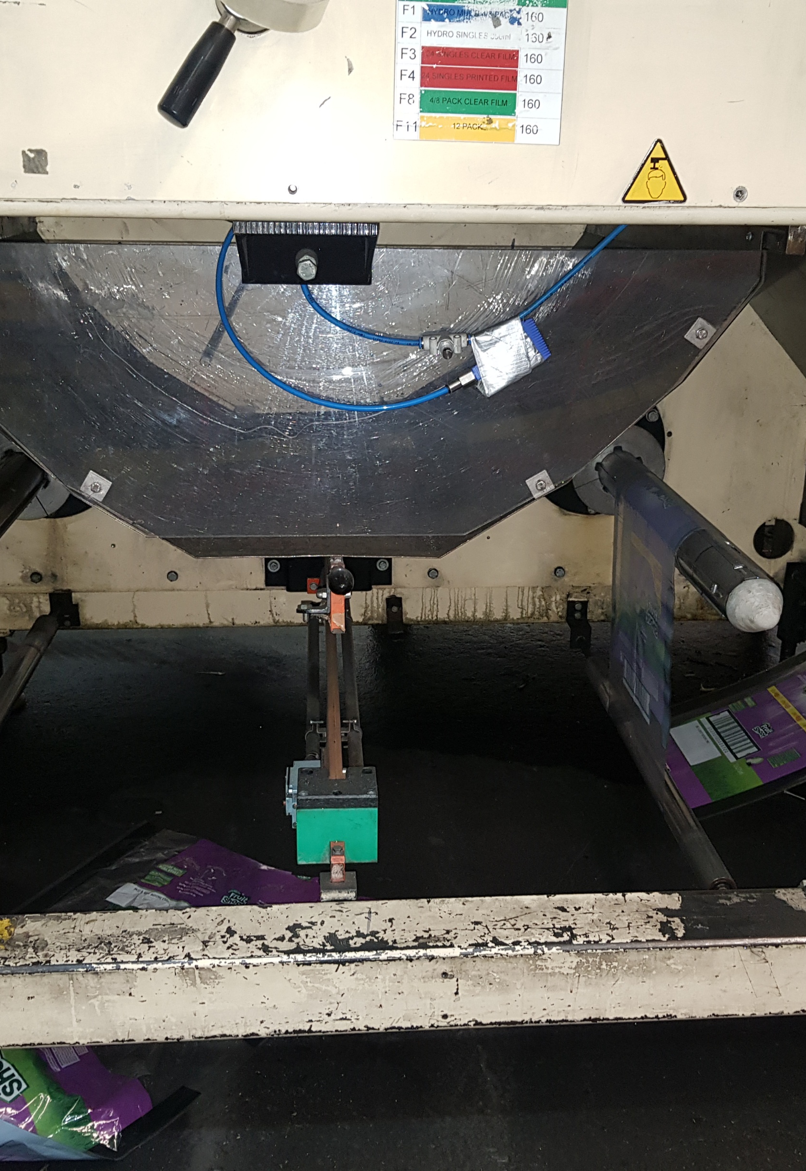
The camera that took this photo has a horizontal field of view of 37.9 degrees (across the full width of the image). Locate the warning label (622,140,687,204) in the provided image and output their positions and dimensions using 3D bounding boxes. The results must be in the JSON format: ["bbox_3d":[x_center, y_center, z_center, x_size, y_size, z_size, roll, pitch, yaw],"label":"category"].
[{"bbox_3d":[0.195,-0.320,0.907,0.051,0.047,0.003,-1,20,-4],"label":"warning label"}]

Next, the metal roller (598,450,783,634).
[{"bbox_3d":[0.399,-0.076,1.692,0.075,0.075,0.670,-1,20,-4],"label":"metal roller"}]

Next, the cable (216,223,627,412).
[{"bbox_3d":[0.019,-0.279,1.212,0.420,0.201,0.100,-1,20,-4],"label":"cable"}]

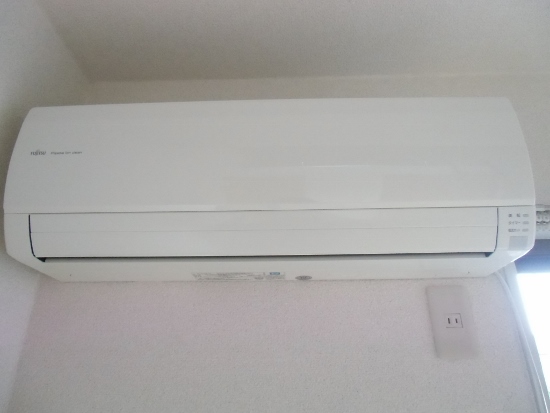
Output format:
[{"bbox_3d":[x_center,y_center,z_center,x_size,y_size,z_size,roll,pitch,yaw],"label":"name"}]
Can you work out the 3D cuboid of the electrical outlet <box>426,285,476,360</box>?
[{"bbox_3d":[0.305,0.195,0.650,0.071,0.122,0.010,-1,-24,1],"label":"electrical outlet"}]

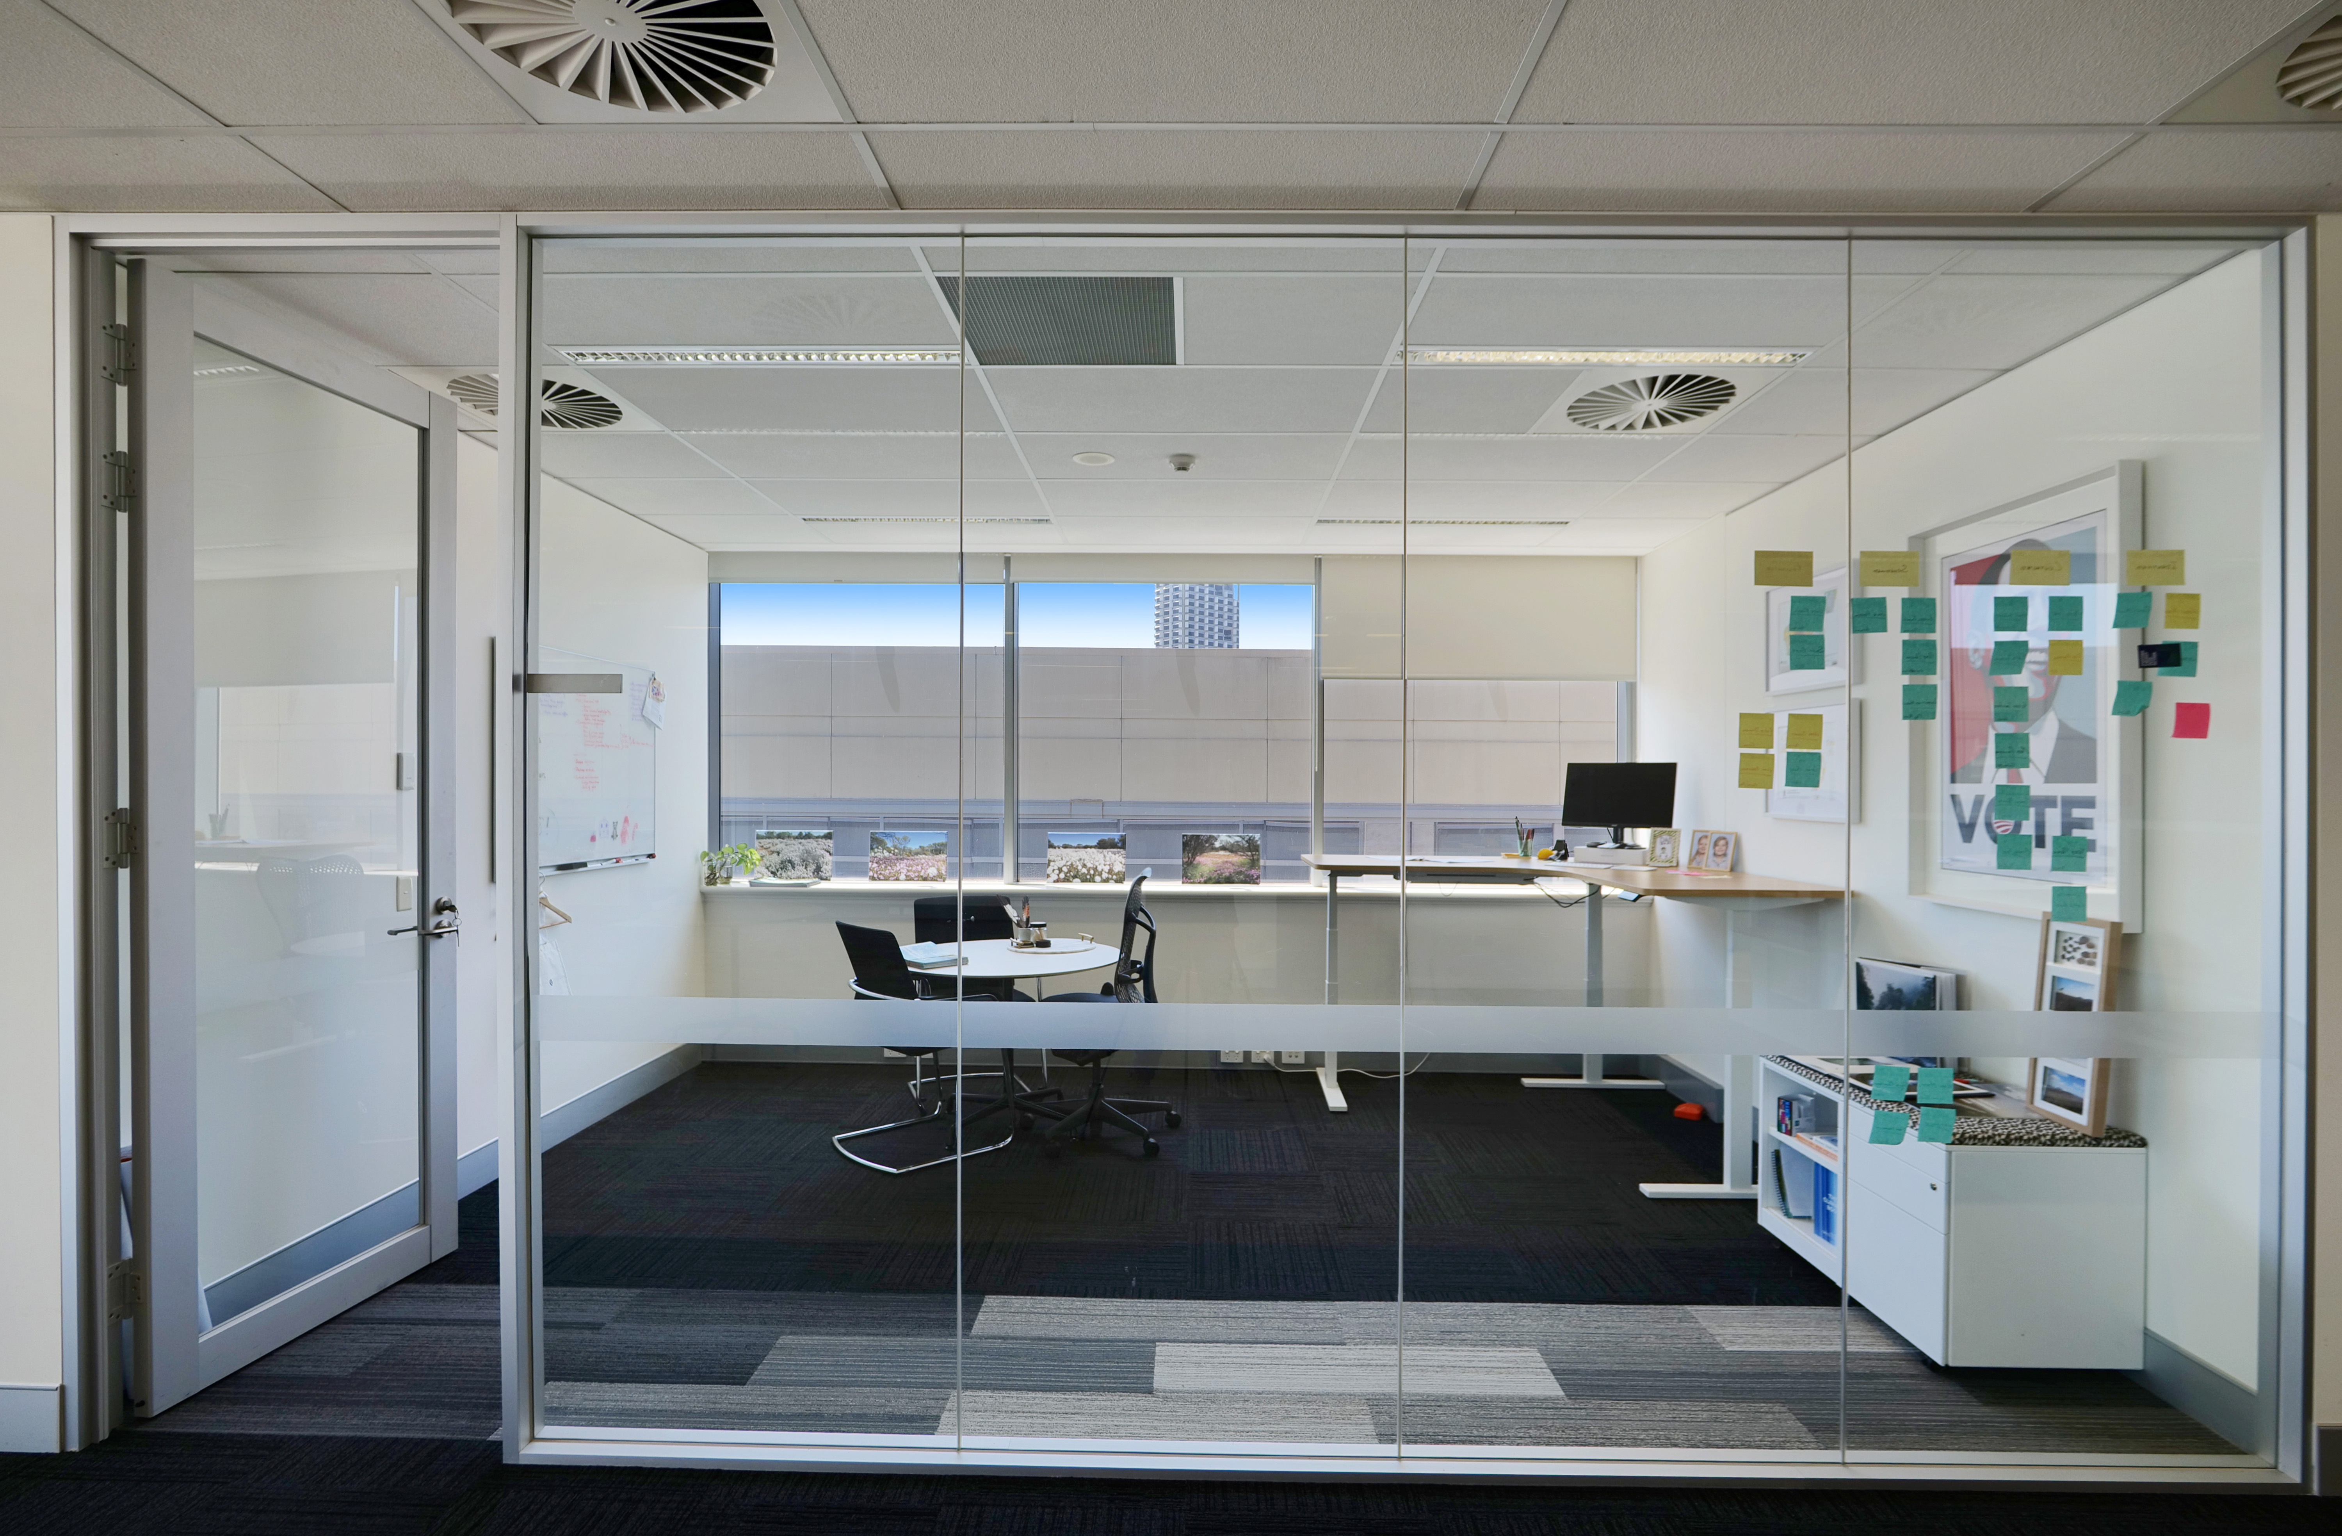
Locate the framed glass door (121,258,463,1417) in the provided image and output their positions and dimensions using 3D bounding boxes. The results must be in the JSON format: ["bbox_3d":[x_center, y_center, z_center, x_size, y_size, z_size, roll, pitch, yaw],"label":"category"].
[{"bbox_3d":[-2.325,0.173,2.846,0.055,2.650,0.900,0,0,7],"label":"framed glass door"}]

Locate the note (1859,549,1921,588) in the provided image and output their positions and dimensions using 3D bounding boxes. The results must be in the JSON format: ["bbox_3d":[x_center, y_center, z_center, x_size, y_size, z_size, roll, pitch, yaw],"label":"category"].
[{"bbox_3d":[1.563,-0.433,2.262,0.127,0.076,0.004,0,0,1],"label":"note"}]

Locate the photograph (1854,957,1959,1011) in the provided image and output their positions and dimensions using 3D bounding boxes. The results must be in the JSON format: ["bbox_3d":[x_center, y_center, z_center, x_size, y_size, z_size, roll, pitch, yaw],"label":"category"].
[{"bbox_3d":[2.343,0.782,3.325,0.035,0.290,0.285,0,0,-14],"label":"photograph"}]

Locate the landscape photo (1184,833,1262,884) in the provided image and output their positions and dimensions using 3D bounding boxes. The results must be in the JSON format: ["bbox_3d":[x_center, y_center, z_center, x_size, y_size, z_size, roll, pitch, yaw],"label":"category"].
[{"bbox_3d":[0.287,0.517,5.880,0.440,0.285,0.015,0,0,1],"label":"landscape photo"}]

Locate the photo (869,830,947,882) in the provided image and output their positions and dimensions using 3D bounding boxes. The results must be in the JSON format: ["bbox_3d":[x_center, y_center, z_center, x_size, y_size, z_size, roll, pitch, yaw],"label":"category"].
[{"bbox_3d":[-1.486,0.501,5.890,0.440,0.285,0.015,0,0,1],"label":"photo"}]

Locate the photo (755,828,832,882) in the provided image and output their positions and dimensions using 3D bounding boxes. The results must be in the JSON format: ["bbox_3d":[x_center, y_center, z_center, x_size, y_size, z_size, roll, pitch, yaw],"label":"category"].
[{"bbox_3d":[-2.128,0.497,5.890,0.440,0.285,0.015,0,0,1],"label":"photo"}]

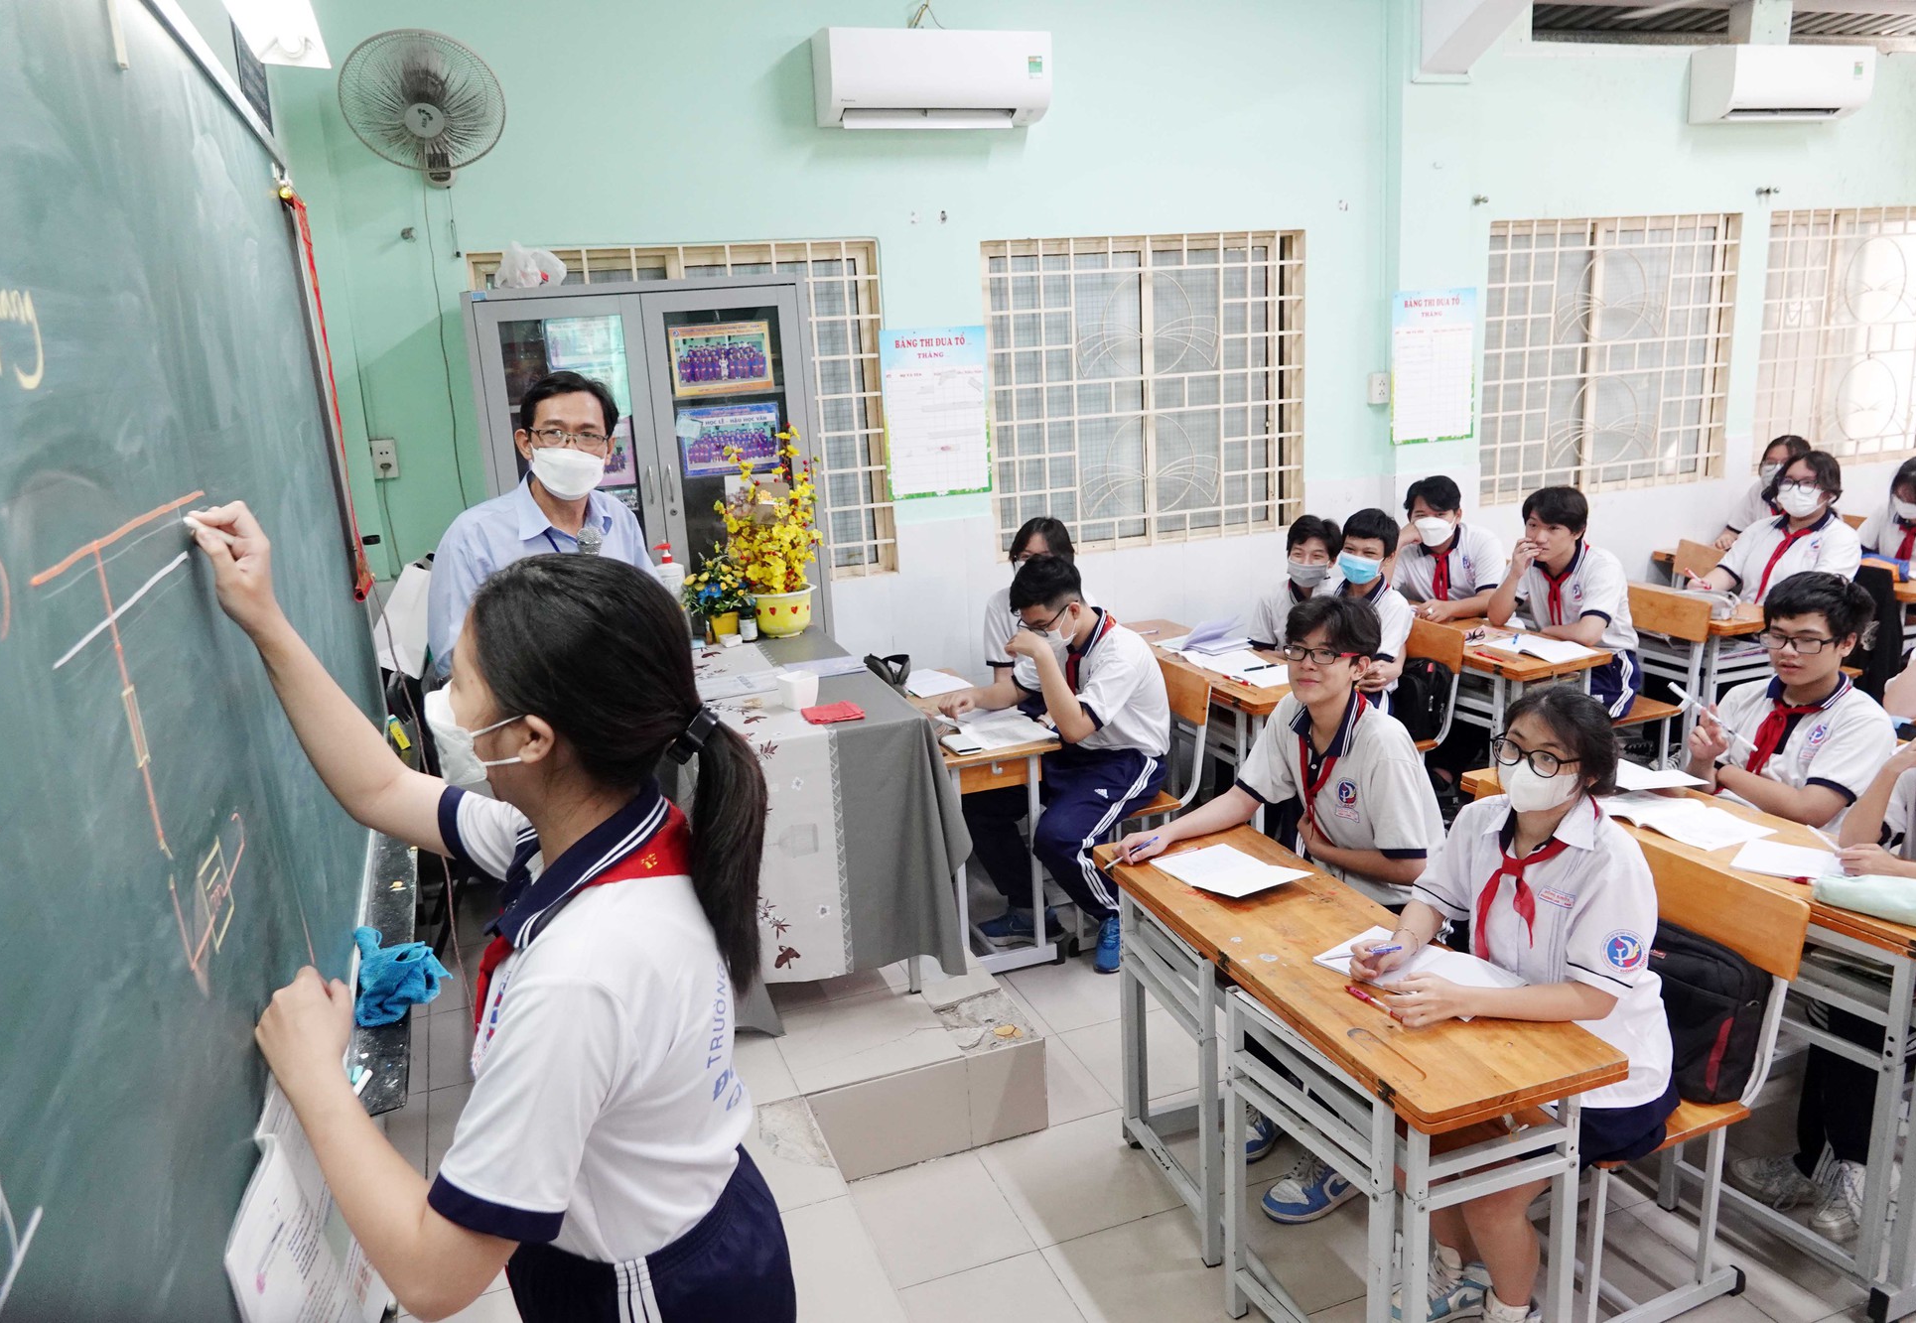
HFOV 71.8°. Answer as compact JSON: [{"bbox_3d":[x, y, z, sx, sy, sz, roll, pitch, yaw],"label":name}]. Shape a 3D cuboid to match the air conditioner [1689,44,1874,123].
[{"bbox_3d":[3.645,-2.558,5.862,0.820,0.285,0.215,-8,15,-18],"label":"air conditioner"}]

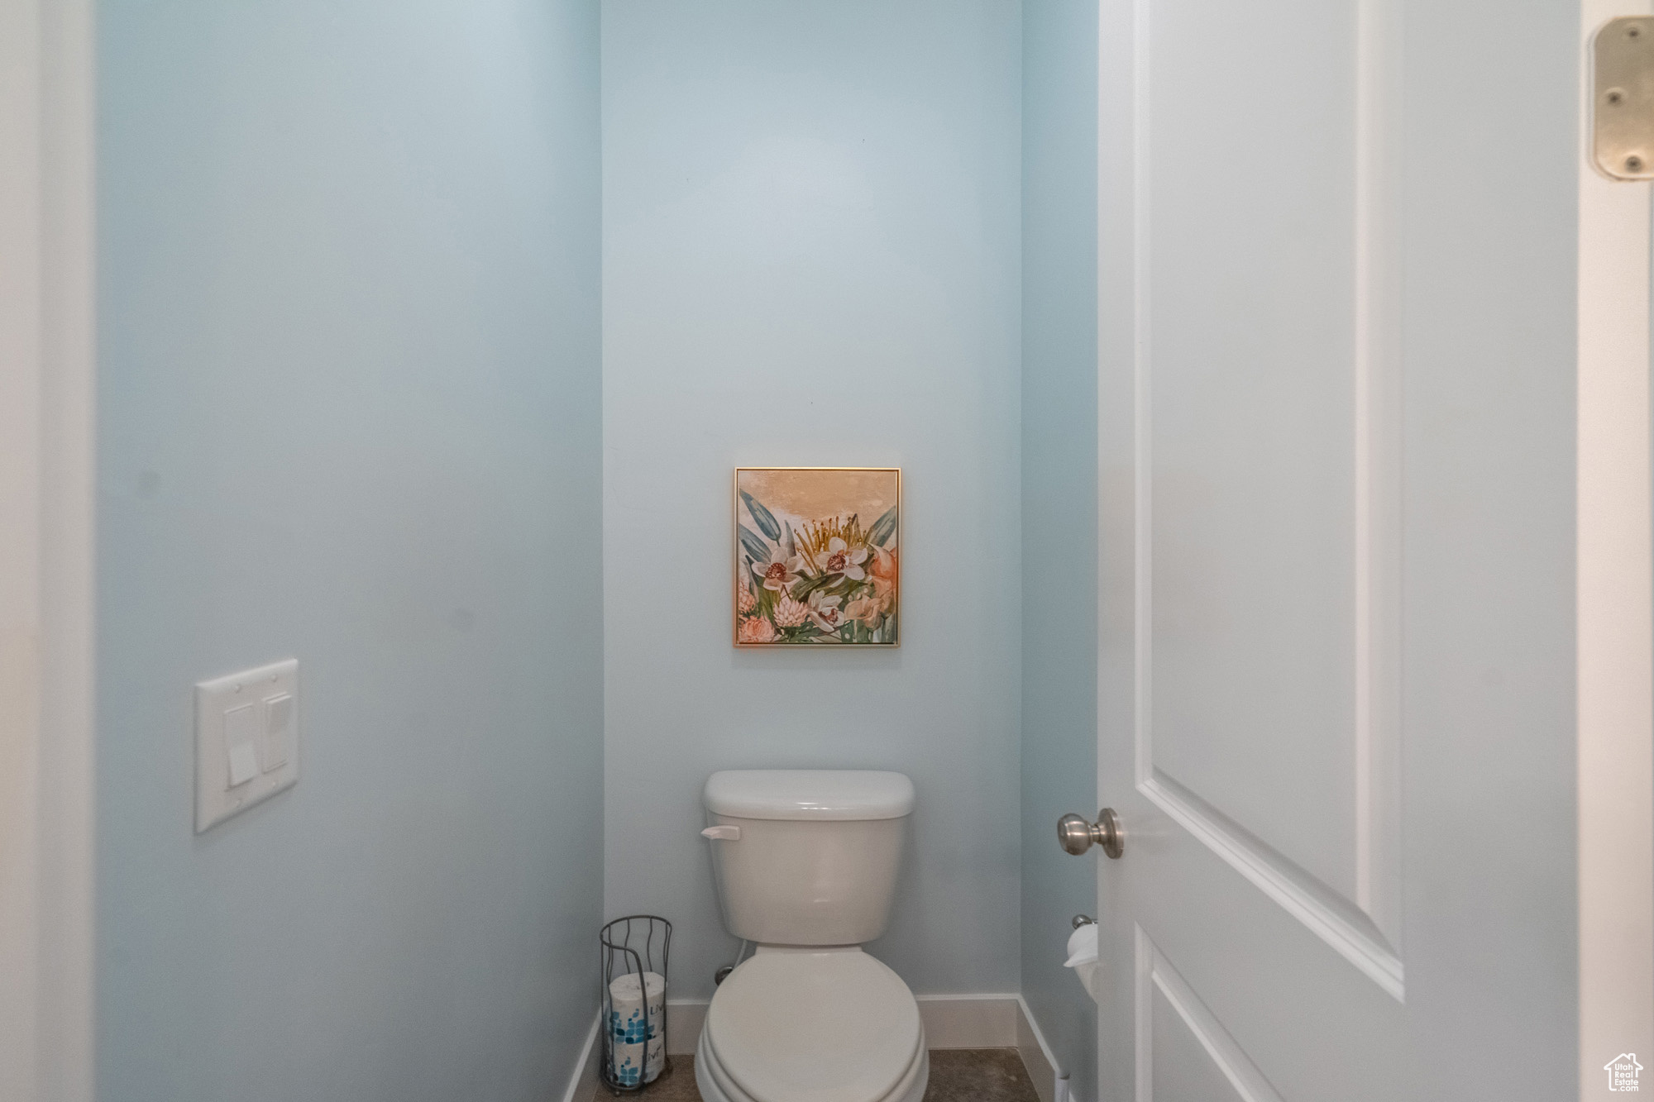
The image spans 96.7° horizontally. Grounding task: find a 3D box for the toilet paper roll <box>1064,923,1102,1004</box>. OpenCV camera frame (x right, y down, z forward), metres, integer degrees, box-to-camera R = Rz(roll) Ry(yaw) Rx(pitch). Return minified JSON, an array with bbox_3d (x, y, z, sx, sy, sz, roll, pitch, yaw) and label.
[{"bbox_3d":[0.485,0.710,1.260,0.110,0.110,0.105,0,1,-3],"label":"toilet paper roll"}]

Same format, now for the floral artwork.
[{"bbox_3d":[-0.024,0.018,1.905,0.422,0.460,0.034,0,1,-3],"label":"floral artwork"}]

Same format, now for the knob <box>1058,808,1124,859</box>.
[{"bbox_3d":[0.354,0.377,0.985,0.072,0.066,0.066,0,1,-2],"label":"knob"}]

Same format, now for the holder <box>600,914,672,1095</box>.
[{"bbox_3d":[-0.466,1.102,1.785,0.170,0.360,0.170,0,1,0],"label":"holder"}]

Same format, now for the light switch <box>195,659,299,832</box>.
[{"bbox_3d":[-0.514,0.166,0.656,0.012,0.120,0.122,0,1,-3],"label":"light switch"}]

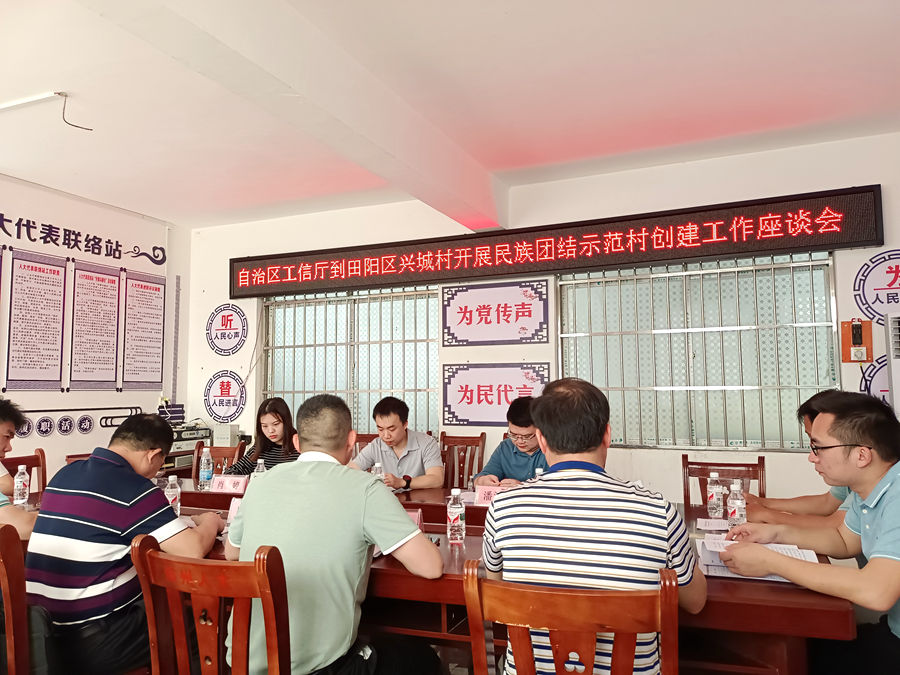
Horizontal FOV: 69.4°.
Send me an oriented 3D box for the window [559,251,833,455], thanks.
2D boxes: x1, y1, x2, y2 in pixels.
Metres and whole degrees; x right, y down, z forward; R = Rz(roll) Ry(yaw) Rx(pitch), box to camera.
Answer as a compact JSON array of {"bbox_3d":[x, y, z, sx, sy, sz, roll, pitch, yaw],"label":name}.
[{"bbox_3d":[1.782,0.124,4.866,1.920,1.416,0.120,-3,-5,23],"label":"window"}]

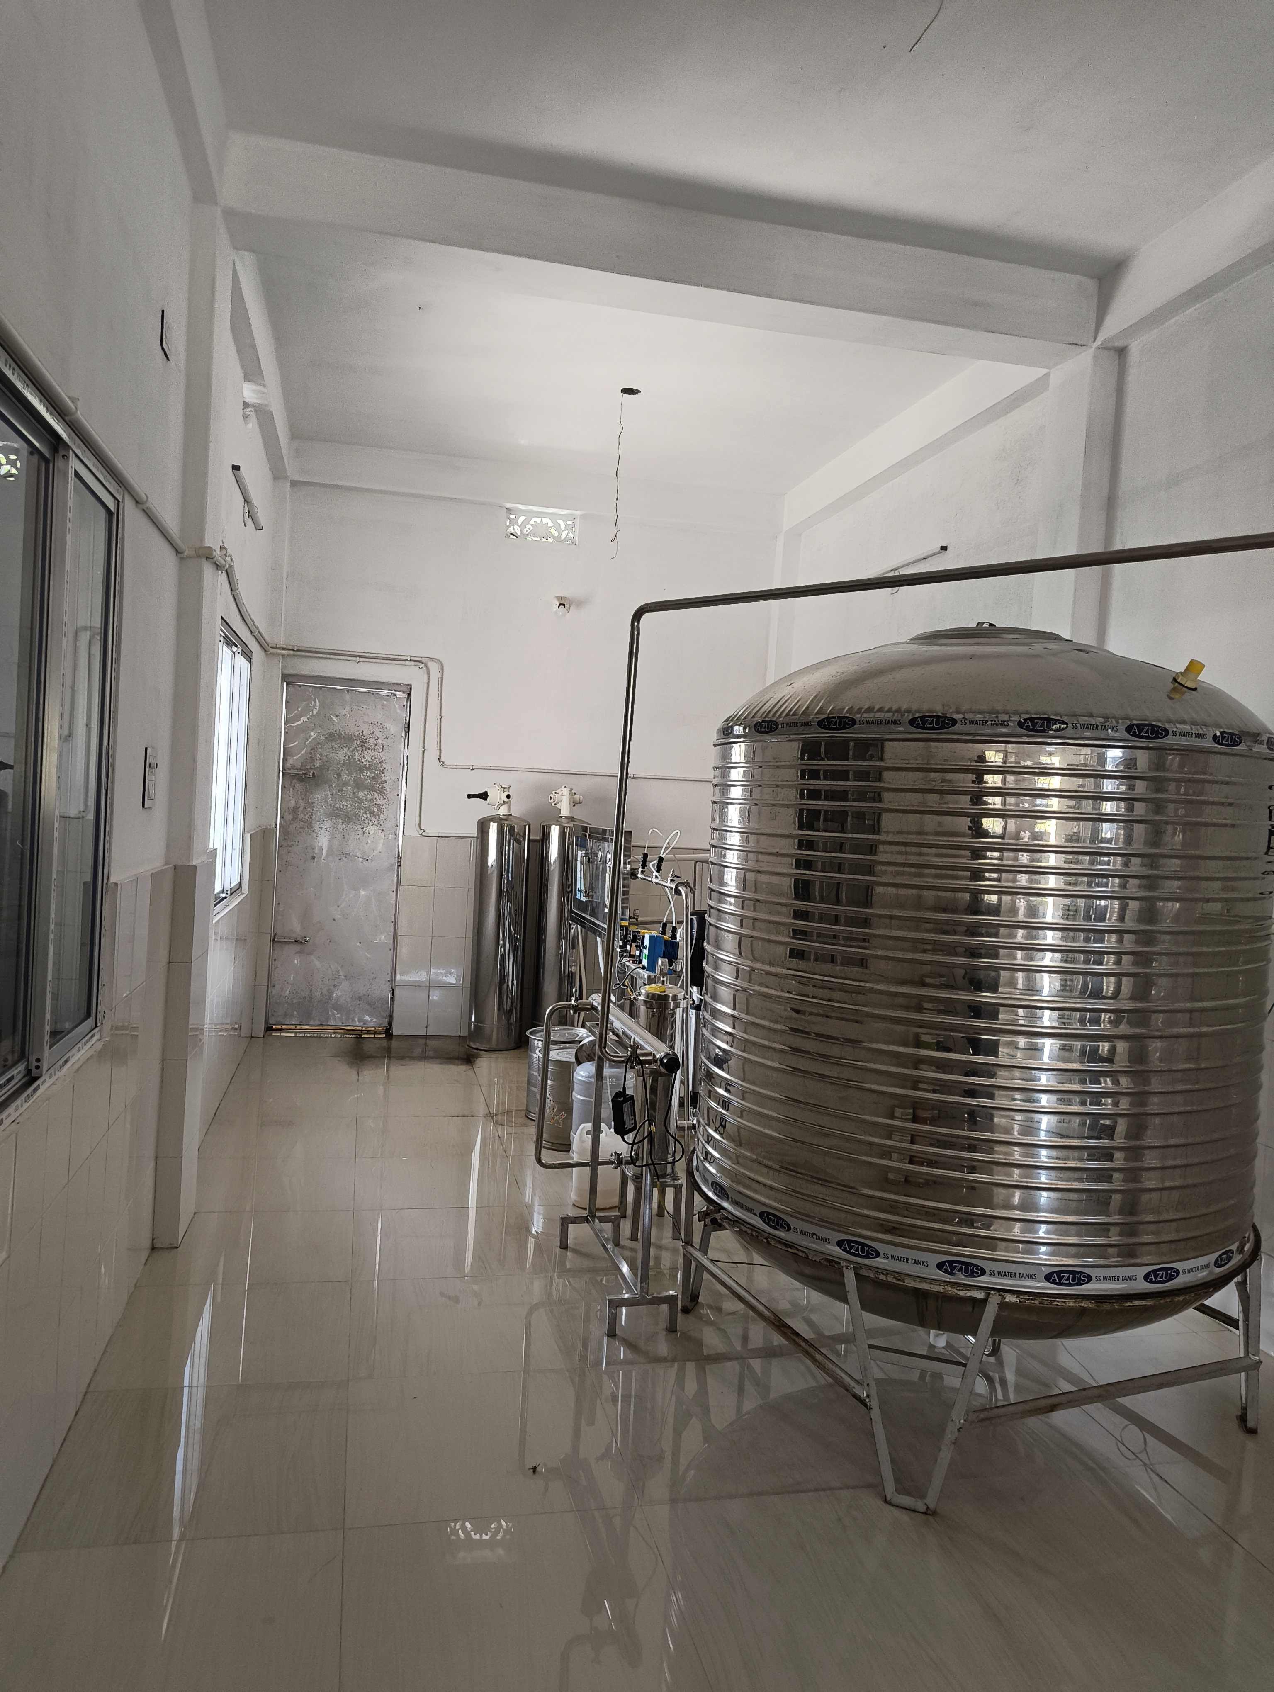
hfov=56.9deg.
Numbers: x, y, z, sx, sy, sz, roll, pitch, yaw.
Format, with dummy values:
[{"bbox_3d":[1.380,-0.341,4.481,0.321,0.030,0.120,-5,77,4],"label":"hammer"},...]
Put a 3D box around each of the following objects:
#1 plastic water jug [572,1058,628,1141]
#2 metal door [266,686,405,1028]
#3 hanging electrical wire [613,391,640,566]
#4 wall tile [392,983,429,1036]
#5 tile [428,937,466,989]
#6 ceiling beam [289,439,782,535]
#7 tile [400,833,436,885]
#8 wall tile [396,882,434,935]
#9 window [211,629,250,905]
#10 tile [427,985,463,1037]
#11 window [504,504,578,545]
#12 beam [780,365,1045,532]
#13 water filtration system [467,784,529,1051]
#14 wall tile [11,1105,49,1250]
[{"bbox_3d":[-0.130,1.063,4.777,0.270,0.430,0.270,3,2,-13],"label":"plastic water jug"},{"bbox_3d":[-1.761,0.071,6.976,0.715,2.025,0.060,3,2,-13],"label":"metal door"},{"bbox_3d":[-0.056,-1.739,5.532,0.090,0.780,0.070,3,2,-13],"label":"hanging electrical wire"},{"bbox_3d":[-1.355,0.991,7.051,0.200,0.300,0.010,3,2,-13],"label":"wall tile"},{"bbox_3d":[-1.141,0.697,7.085,0.200,0.300,0.010,3,2,-13],"label":"tile"},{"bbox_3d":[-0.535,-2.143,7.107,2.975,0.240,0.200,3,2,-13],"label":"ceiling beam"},{"bbox_3d":[-1.292,0.090,6.982,0.200,0.300,0.010,3,2,-13],"label":"tile"},{"bbox_3d":[-1.310,0.390,6.995,0.200,0.300,0.010,3,2,-13],"label":"wall tile"},{"bbox_3d":[-1.871,-0.341,5.348,0.080,1.200,1.280,3,2,-13],"label":"window"},{"bbox_3d":[-1.151,0.995,7.064,0.203,0.300,0.010,3,2,-13],"label":"tile"},{"bbox_3d":[-0.571,-1.923,7.068,0.430,0.185,0.050,3,2,-13],"label":"window"},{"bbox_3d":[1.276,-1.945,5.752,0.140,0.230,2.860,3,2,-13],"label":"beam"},{"bbox_3d":[-0.820,0.417,6.876,0.335,1.520,0.310,3,2,-13],"label":"water filtration system"},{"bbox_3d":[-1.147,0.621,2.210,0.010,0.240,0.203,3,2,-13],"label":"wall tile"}]

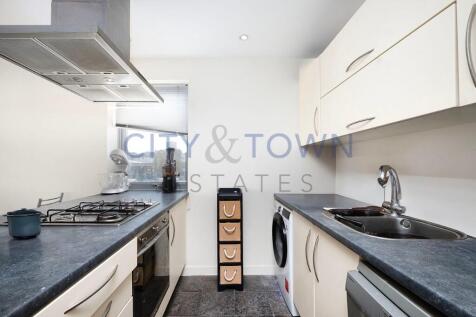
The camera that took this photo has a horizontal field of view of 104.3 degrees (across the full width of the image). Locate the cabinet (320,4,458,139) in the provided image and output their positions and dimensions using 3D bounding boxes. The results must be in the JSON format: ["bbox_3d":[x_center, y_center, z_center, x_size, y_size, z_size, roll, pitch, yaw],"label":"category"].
[{"bbox_3d":[0.942,-0.357,1.165,0.360,0.386,0.986,0,-2,-3],"label":"cabinet"}]

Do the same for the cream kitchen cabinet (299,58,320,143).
[{"bbox_3d":[0.907,-0.523,1.907,0.360,0.767,0.486,0,-2,-3],"label":"cream kitchen cabinet"}]

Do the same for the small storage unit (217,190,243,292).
[{"bbox_3d":[-0.077,0.819,1.918,0.241,0.936,0.250,0,-2,-3],"label":"small storage unit"}]

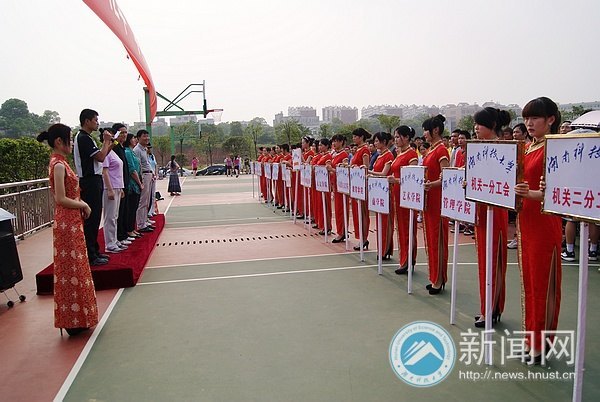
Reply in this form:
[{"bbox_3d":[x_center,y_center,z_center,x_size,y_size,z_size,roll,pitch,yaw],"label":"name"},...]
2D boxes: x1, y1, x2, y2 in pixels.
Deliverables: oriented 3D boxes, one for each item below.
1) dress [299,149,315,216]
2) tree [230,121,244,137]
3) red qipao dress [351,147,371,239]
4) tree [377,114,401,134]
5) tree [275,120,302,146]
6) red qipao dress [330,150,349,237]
[{"bbox_3d":[0.151,-0.410,11.100,0.280,1.450,0.390,-3,5,-15],"label":"dress"},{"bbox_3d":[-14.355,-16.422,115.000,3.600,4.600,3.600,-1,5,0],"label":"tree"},{"bbox_3d":[0.900,-0.127,7.450,0.270,1.430,0.400,-4,5,-20],"label":"red qipao dress"},{"bbox_3d":[9.191,-6.491,52.000,2.500,4.900,2.500,-3,5,-12],"label":"tree"},{"bbox_3d":[-1.562,-7.673,68.000,3.900,6.400,3.900,-2,5,0],"label":"tree"},{"bbox_3d":[0.620,-0.112,7.812,0.270,1.350,0.400,-3,5,-18],"label":"red qipao dress"}]

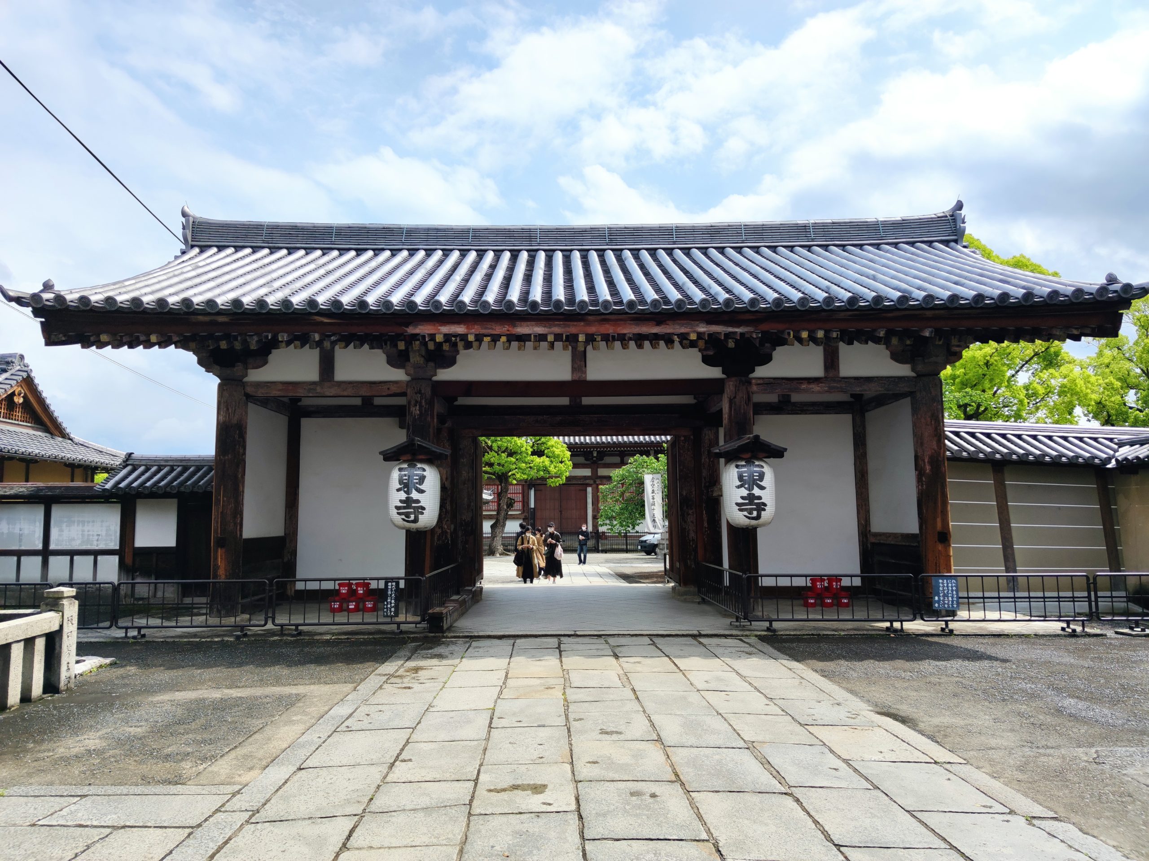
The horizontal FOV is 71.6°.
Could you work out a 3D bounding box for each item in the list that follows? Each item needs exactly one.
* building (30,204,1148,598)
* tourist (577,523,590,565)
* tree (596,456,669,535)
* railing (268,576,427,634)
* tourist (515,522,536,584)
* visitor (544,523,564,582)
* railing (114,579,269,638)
[{"bbox_3d":[-0.035,-0.683,15.574,15.600,7.900,9.300,0,-6,-1],"label":"building"},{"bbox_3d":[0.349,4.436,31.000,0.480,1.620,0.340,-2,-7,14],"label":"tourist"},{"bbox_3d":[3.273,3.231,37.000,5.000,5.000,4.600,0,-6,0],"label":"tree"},{"bbox_3d":[-3.103,2.400,10.950,2.100,0.750,0.350,0,-6,-4],"label":"railing"},{"bbox_3d":[-1.271,3.219,20.700,0.570,1.560,0.440,0,-6,-3],"label":"tourist"},{"bbox_3d":[-0.536,3.184,20.700,0.530,1.590,0.420,-2,-7,14],"label":"visitor"},{"bbox_3d":[-5.160,2.398,10.750,2.070,0.750,0.350,0,-6,-1],"label":"railing"}]

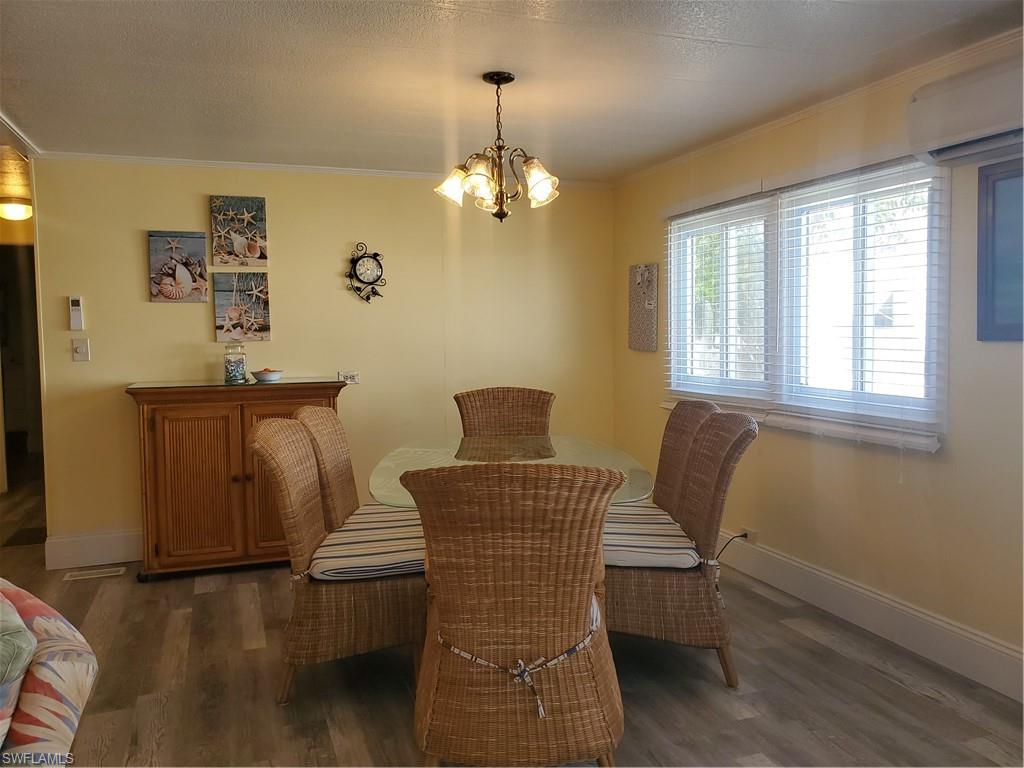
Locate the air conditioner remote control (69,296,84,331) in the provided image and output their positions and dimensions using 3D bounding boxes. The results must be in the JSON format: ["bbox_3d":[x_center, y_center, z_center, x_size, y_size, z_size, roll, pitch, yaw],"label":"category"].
[{"bbox_3d":[-2.379,-0.384,4.204,0.059,0.180,0.027,-2,4,-20],"label":"air conditioner remote control"}]

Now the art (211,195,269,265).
[{"bbox_3d":[-1.601,-0.893,4.522,0.303,0.403,0.030,-1,3,-16],"label":"art"}]

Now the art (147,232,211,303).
[{"bbox_3d":[-1.788,-0.624,4.123,0.283,0.370,0.025,-2,4,-21],"label":"art"}]

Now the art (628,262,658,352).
[{"bbox_3d":[0.834,-0.485,4.875,0.022,0.540,0.320,-2,3,-22],"label":"art"}]

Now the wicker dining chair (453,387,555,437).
[{"bbox_3d":[-0.020,0.533,4.239,0.600,0.990,0.640,-1,3,-3],"label":"wicker dining chair"}]

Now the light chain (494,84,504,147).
[{"bbox_3d":[-0.046,-0.999,2.866,0.030,0.226,0.030,0,4,0],"label":"light chain"}]

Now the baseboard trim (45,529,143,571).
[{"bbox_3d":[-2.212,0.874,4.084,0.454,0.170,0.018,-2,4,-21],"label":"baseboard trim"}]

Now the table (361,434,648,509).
[{"bbox_3d":[-0.011,0.710,3.182,1.065,0.757,1.820,-1,3,-3],"label":"table"}]

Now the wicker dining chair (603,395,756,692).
[{"bbox_3d":[0.510,0.562,2.827,0.610,0.927,0.549,0,4,4],"label":"wicker dining chair"}]

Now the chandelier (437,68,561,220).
[{"bbox_3d":[-0.051,-0.873,2.875,0.455,0.532,0.455,0,4,0],"label":"chandelier"}]

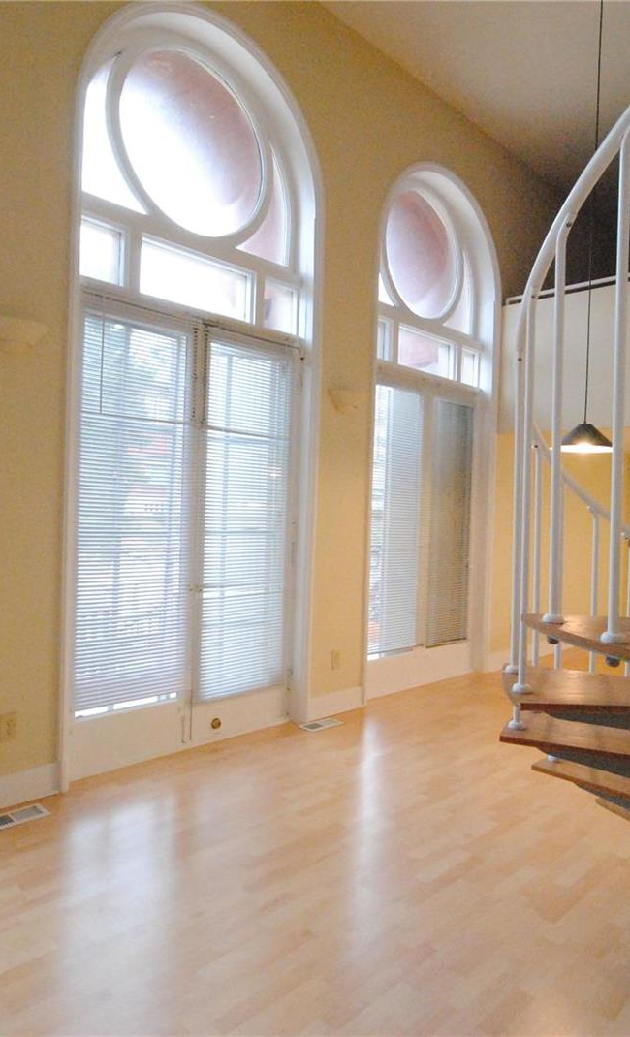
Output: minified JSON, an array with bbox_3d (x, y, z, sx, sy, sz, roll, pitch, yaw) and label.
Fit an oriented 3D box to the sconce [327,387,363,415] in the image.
[{"bbox_3d":[0.230,-0.763,4.318,0.305,0.121,0.124,1,1,-44],"label":"sconce"}]

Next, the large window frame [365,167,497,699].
[{"bbox_3d":[0.965,-0.692,5.178,1.645,4.091,0.150,1,1,-44],"label":"large window frame"}]

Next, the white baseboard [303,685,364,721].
[{"bbox_3d":[0.138,1.262,4.410,0.550,0.146,0.020,1,1,-44],"label":"white baseboard"}]

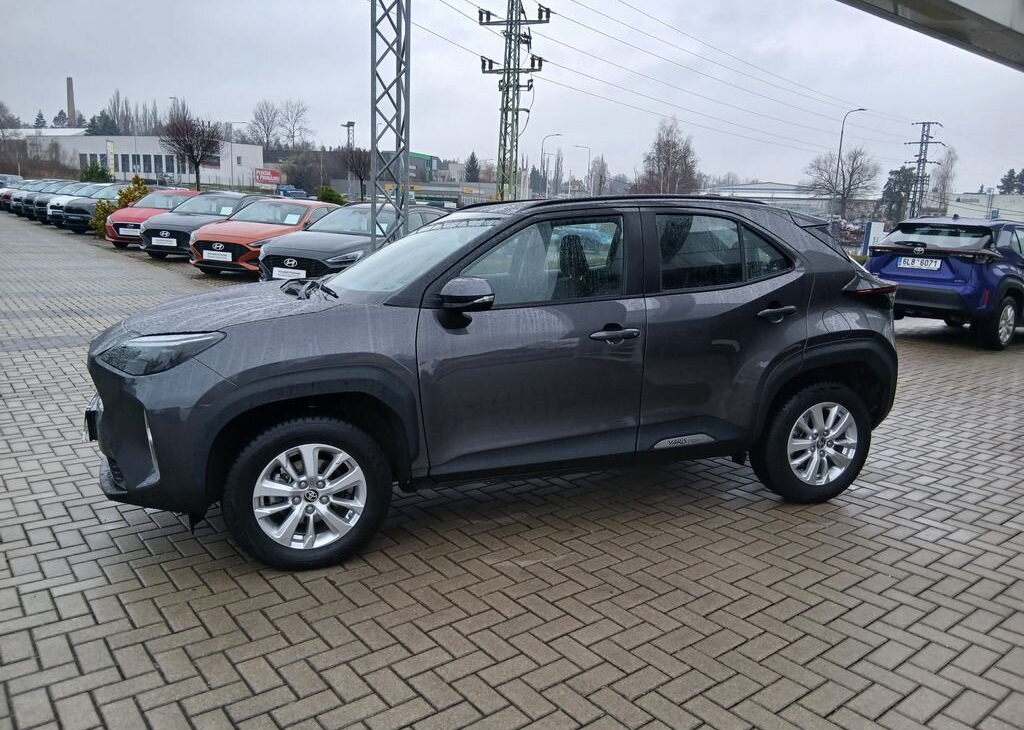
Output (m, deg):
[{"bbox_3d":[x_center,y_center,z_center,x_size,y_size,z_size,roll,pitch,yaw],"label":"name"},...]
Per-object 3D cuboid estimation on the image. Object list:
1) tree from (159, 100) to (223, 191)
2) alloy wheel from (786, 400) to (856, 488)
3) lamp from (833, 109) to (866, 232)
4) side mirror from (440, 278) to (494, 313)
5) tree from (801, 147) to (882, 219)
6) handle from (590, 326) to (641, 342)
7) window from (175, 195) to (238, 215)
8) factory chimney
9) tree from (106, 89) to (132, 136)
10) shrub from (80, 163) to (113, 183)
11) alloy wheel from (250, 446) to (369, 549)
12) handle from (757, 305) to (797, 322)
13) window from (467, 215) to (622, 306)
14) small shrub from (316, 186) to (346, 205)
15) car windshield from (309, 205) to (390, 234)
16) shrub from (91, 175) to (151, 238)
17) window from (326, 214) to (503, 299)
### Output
[{"bbox_3d":[-15.885,-10.697,38.000,3.100,4.600,3.100,2,11,0],"label":"tree"},{"bbox_3d":[1.574,0.394,3.997,0.440,0.440,0.180,-3,11,-21],"label":"alloy wheel"},{"bbox_3d":[20.564,-11.275,47.000,1.800,9.000,0.300,-6,13,-35],"label":"lamp"},{"bbox_3d":[-0.190,-0.293,3.089,0.170,0.140,0.220,-3,11,-20],"label":"side mirror"},{"bbox_3d":[34.274,-18.775,80.000,8.200,8.400,8.000,2,11,0],"label":"tree"},{"bbox_3d":[0.461,-0.138,3.417,0.250,0.050,0.060,-3,11,-20],"label":"handle"},{"bbox_3d":[-6.965,-3.631,17.564,1.380,0.100,0.870,4,42,11],"label":"window"},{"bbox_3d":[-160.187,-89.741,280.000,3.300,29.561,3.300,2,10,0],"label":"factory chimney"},{"bbox_3d":[-96.964,-58.919,190.000,6.200,18.102,6.200,2,10,0],"label":"tree"},{"bbox_3d":[-18.638,-8.097,34.500,1.600,2.000,1.500,2,11,0],"label":"shrub"},{"bbox_3d":[-0.830,0.513,3.156,0.445,0.445,0.160,-3,11,-20],"label":"alloy wheel"},{"bbox_3d":[1.287,-0.251,3.743,0.215,0.055,0.055,-3,11,-21],"label":"handle"},{"bbox_3d":[0.146,-0.466,3.402,0.820,0.434,0.050,-3,-11,-20],"label":"window"},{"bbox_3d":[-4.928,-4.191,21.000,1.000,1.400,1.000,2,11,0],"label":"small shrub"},{"bbox_3d":[-2.721,-2.405,12.800,1.380,0.450,0.700,4,11,8],"label":"car windshield"},{"bbox_3d":[-11.199,-4.534,22.000,1.700,1.800,1.600,2,11,0],"label":"shrub"},{"bbox_3d":[-0.543,-0.572,3.890,0.817,0.086,1.340,-31,19,-12],"label":"window"}]

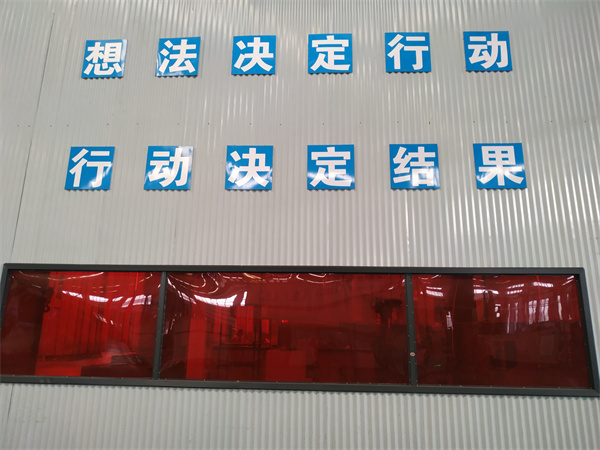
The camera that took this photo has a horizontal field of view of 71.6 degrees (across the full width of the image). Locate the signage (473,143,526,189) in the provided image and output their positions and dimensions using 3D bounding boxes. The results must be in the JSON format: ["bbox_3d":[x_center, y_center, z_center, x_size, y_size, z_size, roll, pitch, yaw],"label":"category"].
[{"bbox_3d":[2.091,-0.620,4.367,0.505,0.505,0.025,0,-13,3],"label":"signage"}]

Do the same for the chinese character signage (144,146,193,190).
[{"bbox_3d":[-1.435,-0.625,4.563,0.505,0.505,0.025,0,-13,3],"label":"chinese character signage"}]

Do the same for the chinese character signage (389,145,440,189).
[{"bbox_3d":[1.210,-0.620,4.416,0.505,0.505,0.025,0,-13,3],"label":"chinese character signage"}]

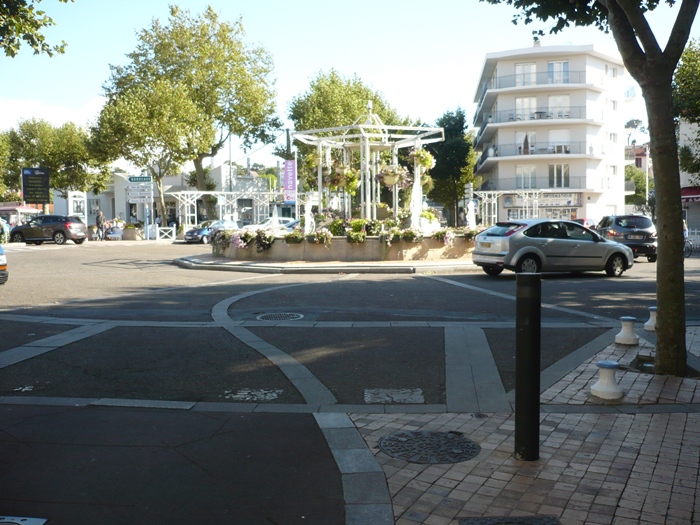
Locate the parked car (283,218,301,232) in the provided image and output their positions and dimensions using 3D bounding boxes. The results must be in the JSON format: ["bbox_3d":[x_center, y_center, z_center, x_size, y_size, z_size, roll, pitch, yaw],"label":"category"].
[{"bbox_3d":[-3.068,-1.993,43.000,4.000,1.470,1.720,-4,5,-44],"label":"parked car"}]

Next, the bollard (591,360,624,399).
[{"bbox_3d":[2.281,1.027,6.260,0.280,0.310,0.280,0,4,0],"label":"bollard"}]

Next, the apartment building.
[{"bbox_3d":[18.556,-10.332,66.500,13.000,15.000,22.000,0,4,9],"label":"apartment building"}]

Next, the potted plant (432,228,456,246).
[{"bbox_3d":[3.084,-0.816,23.100,0.720,0.560,0.450,-3,5,-34],"label":"potted plant"}]

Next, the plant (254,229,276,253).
[{"bbox_3d":[-2.615,-0.680,21.901,0.681,0.743,0.500,3,5,38],"label":"plant"}]

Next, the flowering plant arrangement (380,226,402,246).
[{"bbox_3d":[1.302,-0.815,22.200,0.680,0.600,0.420,-1,4,-6],"label":"flowering plant arrangement"}]

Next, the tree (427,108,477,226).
[{"bbox_3d":[6.129,-5.246,42.751,3.300,8.015,3.200,0,4,0],"label":"tree"}]

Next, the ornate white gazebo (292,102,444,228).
[{"bbox_3d":[0.774,-3.418,26.333,5.500,5.079,5.900,0,4,6],"label":"ornate white gazebo"}]

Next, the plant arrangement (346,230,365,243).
[{"bbox_3d":[0.203,-0.812,22.100,0.630,0.400,0.380,0,4,1],"label":"plant arrangement"}]

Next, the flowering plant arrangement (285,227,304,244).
[{"bbox_3d":[-1.741,-0.847,22.200,0.620,0.550,0.380,0,4,0],"label":"flowering plant arrangement"}]

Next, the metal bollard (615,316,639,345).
[{"bbox_3d":[3.490,0.848,8.884,0.280,0.310,0.280,0,4,0],"label":"metal bollard"}]

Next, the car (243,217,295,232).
[{"bbox_3d":[-5.118,-2.117,45.000,3.900,1.470,1.700,-3,5,-41],"label":"car"}]

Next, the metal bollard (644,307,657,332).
[{"bbox_3d":[4.122,0.762,9.550,0.290,0.335,0.290,0,4,0],"label":"metal bollard"}]

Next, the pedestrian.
[{"bbox_3d":[-14.717,-2.114,41.800,0.550,1.730,0.420,-2,4,-20],"label":"pedestrian"}]

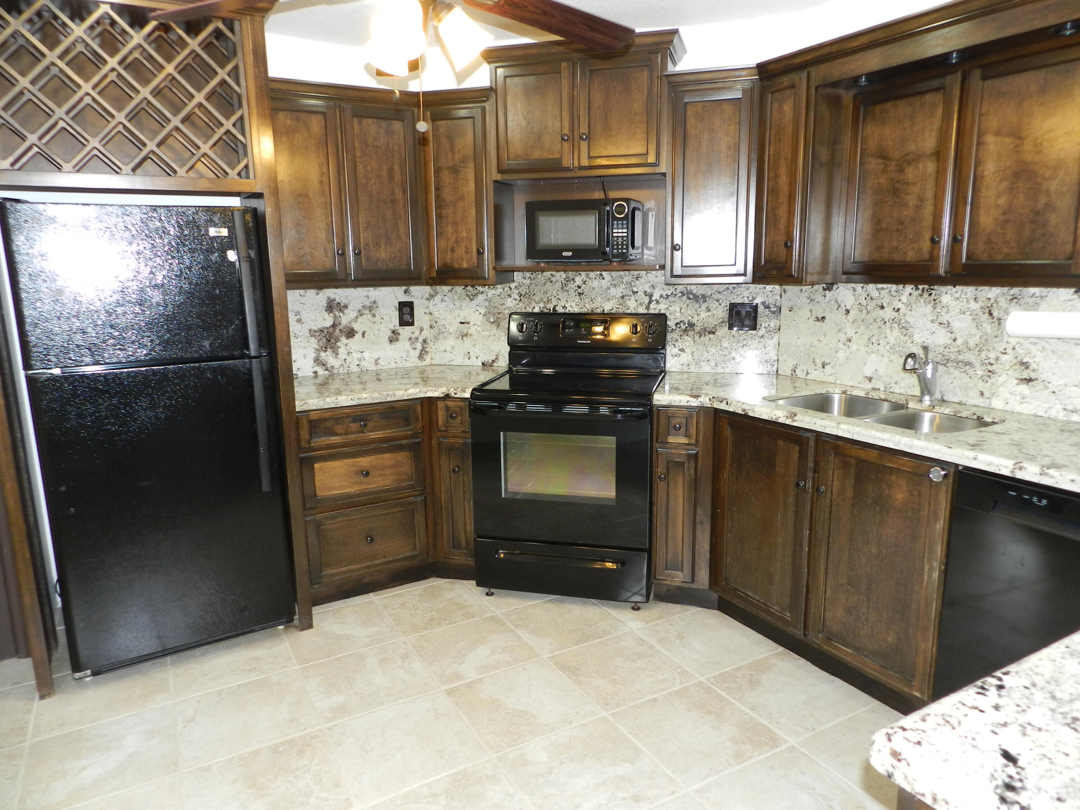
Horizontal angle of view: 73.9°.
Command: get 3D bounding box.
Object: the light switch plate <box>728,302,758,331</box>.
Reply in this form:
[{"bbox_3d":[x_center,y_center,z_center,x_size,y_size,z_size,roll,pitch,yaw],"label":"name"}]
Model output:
[{"bbox_3d":[0.948,-0.408,3.345,0.126,0.122,0.010,2,11,16],"label":"light switch plate"}]

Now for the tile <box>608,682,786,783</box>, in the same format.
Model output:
[{"bbox_3d":[0.486,1.011,2.233,0.402,0.011,0.398,-7,13,-28],"label":"tile"}]

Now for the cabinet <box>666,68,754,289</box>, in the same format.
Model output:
[{"bbox_3d":[0.731,-0.930,3.043,0.360,0.820,0.320,2,11,16],"label":"cabinet"}]

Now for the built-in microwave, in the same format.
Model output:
[{"bbox_3d":[0.204,-0.756,3.188,0.445,0.265,0.345,2,11,16],"label":"built-in microwave"}]

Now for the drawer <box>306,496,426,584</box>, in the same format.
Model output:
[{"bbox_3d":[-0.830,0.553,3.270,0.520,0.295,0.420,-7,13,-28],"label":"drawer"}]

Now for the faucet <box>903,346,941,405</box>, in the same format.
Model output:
[{"bbox_3d":[1.369,-0.102,2.579,0.180,0.212,0.060,-7,13,-28],"label":"faucet"}]

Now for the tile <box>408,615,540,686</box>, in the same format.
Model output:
[{"bbox_3d":[-0.255,0.924,2.716,0.395,0.012,0.395,-7,12,-28],"label":"tile"}]

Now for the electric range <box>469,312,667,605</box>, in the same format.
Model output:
[{"bbox_3d":[0.163,0.201,3.296,0.765,1.180,0.680,2,12,17],"label":"electric range"}]

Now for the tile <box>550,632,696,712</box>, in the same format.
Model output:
[{"bbox_3d":[0.288,0.943,2.562,0.395,0.012,0.395,-7,12,-28],"label":"tile"}]

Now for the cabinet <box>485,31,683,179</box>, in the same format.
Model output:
[{"bbox_3d":[0.195,-1.278,3.179,0.830,0.550,0.380,2,11,16],"label":"cabinet"}]

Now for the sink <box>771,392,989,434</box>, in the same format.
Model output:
[{"bbox_3d":[1.113,0.132,2.434,0.400,0.190,0.740,-7,12,-28],"label":"sink"}]

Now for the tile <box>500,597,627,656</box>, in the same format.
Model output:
[{"bbox_3d":[0.094,0.881,2.906,0.395,0.012,0.395,-7,12,-28],"label":"tile"}]

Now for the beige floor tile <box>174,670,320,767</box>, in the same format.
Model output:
[{"bbox_3d":[-0.960,1.013,2.340,0.402,0.011,0.398,-7,13,-28],"label":"beige floor tile"}]

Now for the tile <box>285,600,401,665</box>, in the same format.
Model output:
[{"bbox_3d":[-0.802,0.906,2.874,0.402,0.011,0.398,-7,13,-28],"label":"tile"}]

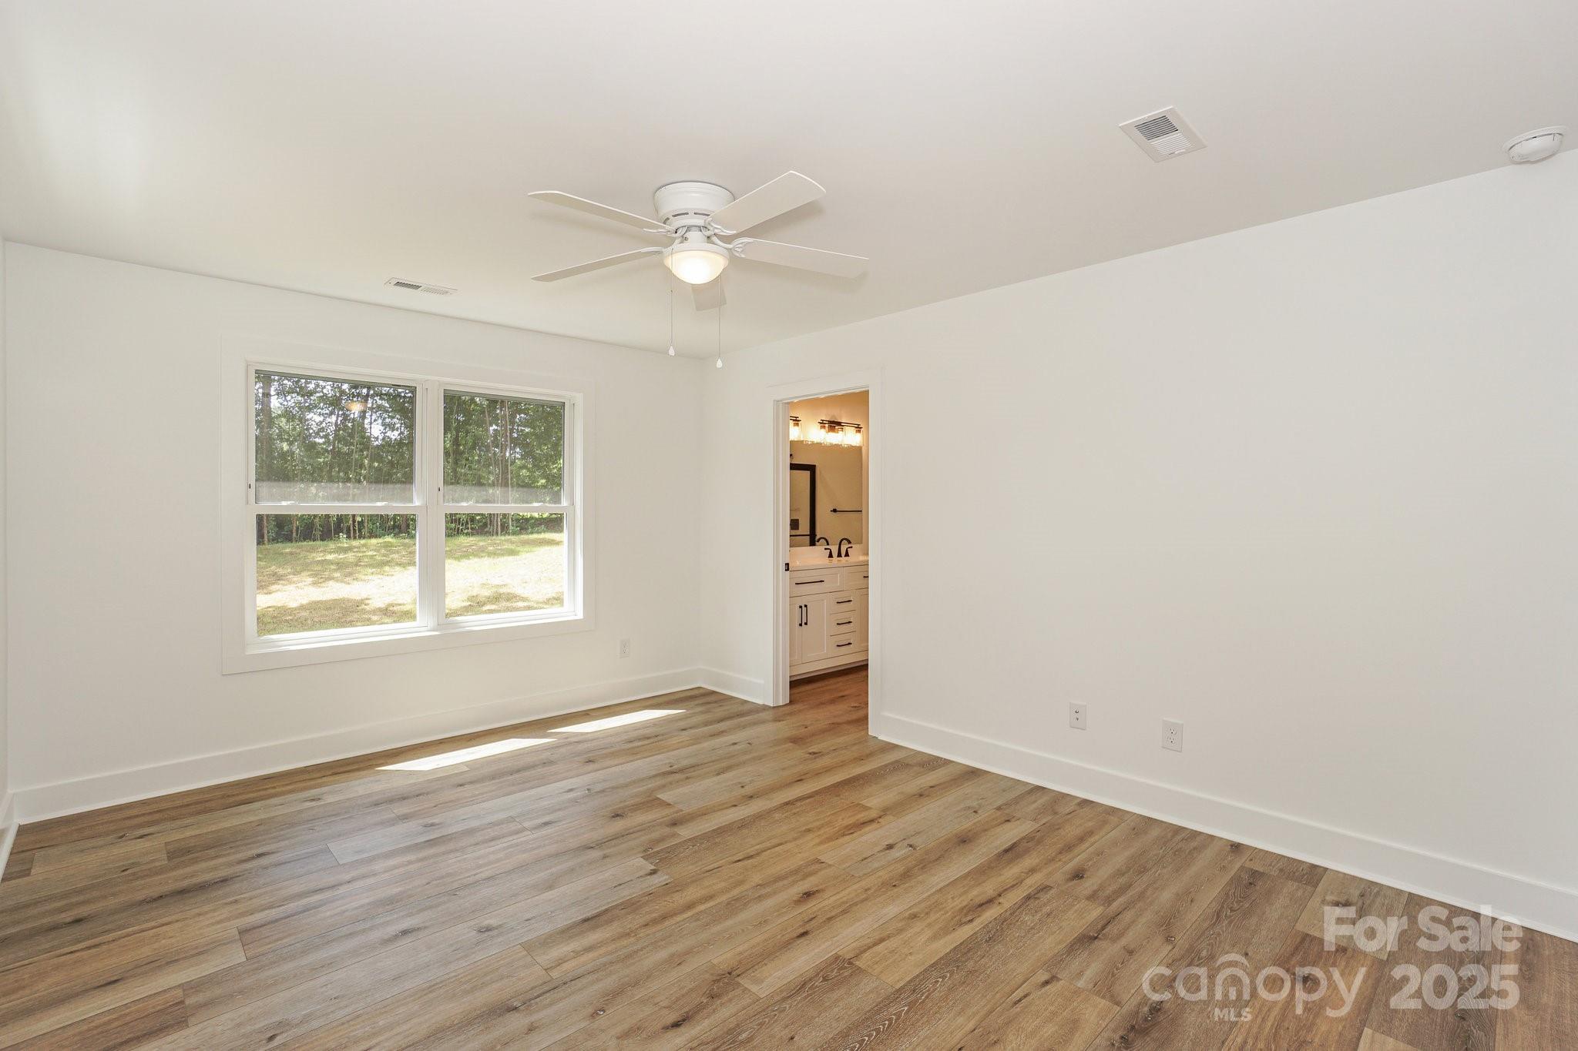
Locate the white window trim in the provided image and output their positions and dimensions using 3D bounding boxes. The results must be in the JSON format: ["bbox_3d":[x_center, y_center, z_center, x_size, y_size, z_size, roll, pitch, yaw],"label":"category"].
[{"bbox_3d":[-2.031,-0.112,3.804,1.885,1.650,0.060,-1,2,-40],"label":"white window trim"}]

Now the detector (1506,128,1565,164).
[{"bbox_3d":[2.222,-1.131,1.960,0.127,0.045,0.127,-1,2,-40],"label":"detector"}]

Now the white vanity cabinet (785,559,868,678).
[{"bbox_3d":[0.264,0.754,5.387,1.520,0.890,0.550,-1,2,-40],"label":"white vanity cabinet"}]

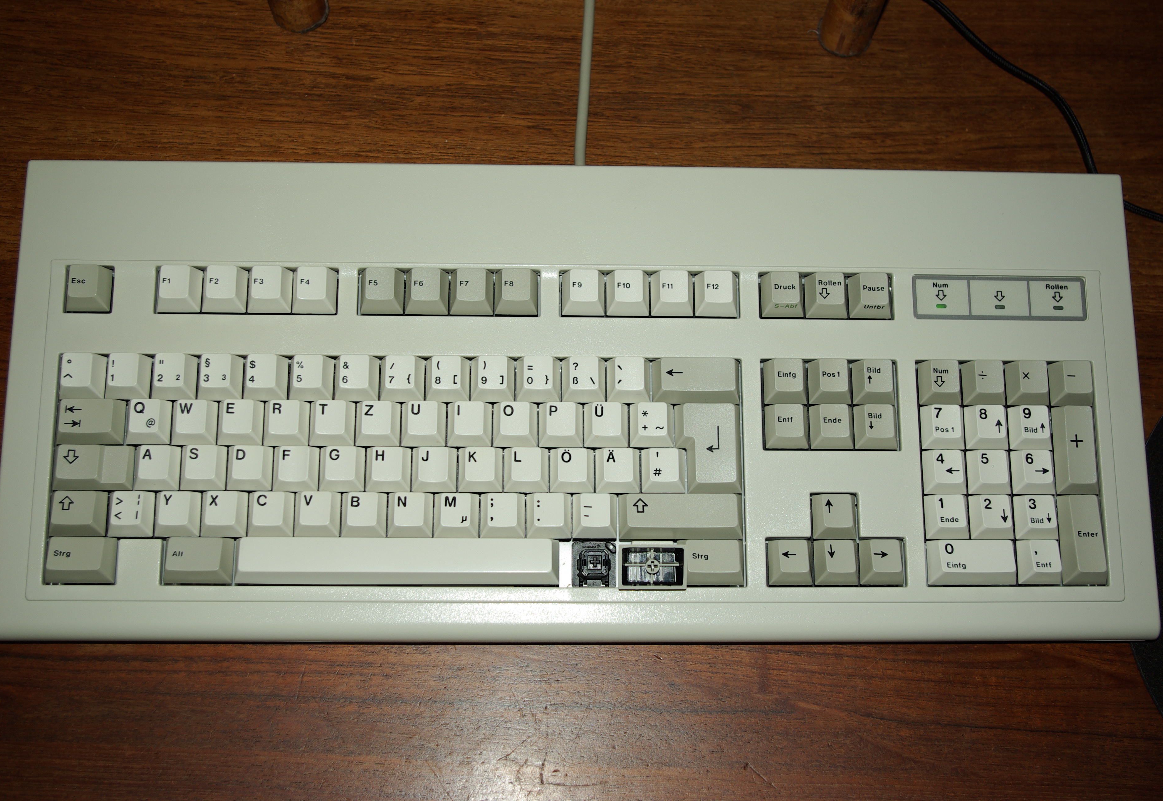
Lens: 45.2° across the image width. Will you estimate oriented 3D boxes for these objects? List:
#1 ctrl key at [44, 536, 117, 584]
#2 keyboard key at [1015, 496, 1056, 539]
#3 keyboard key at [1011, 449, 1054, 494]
[{"bbox_3d":[-0.204,0.065,0.566,0.028,0.008,0.018,0,79,-2],"label":"ctrl key"},{"bbox_3d":[0.192,0.049,0.585,0.018,0.008,0.018,0,79,-2],"label":"keyboard key"},{"bbox_3d":[0.191,0.030,0.587,0.018,0.008,0.018,0,79,-2],"label":"keyboard key"}]

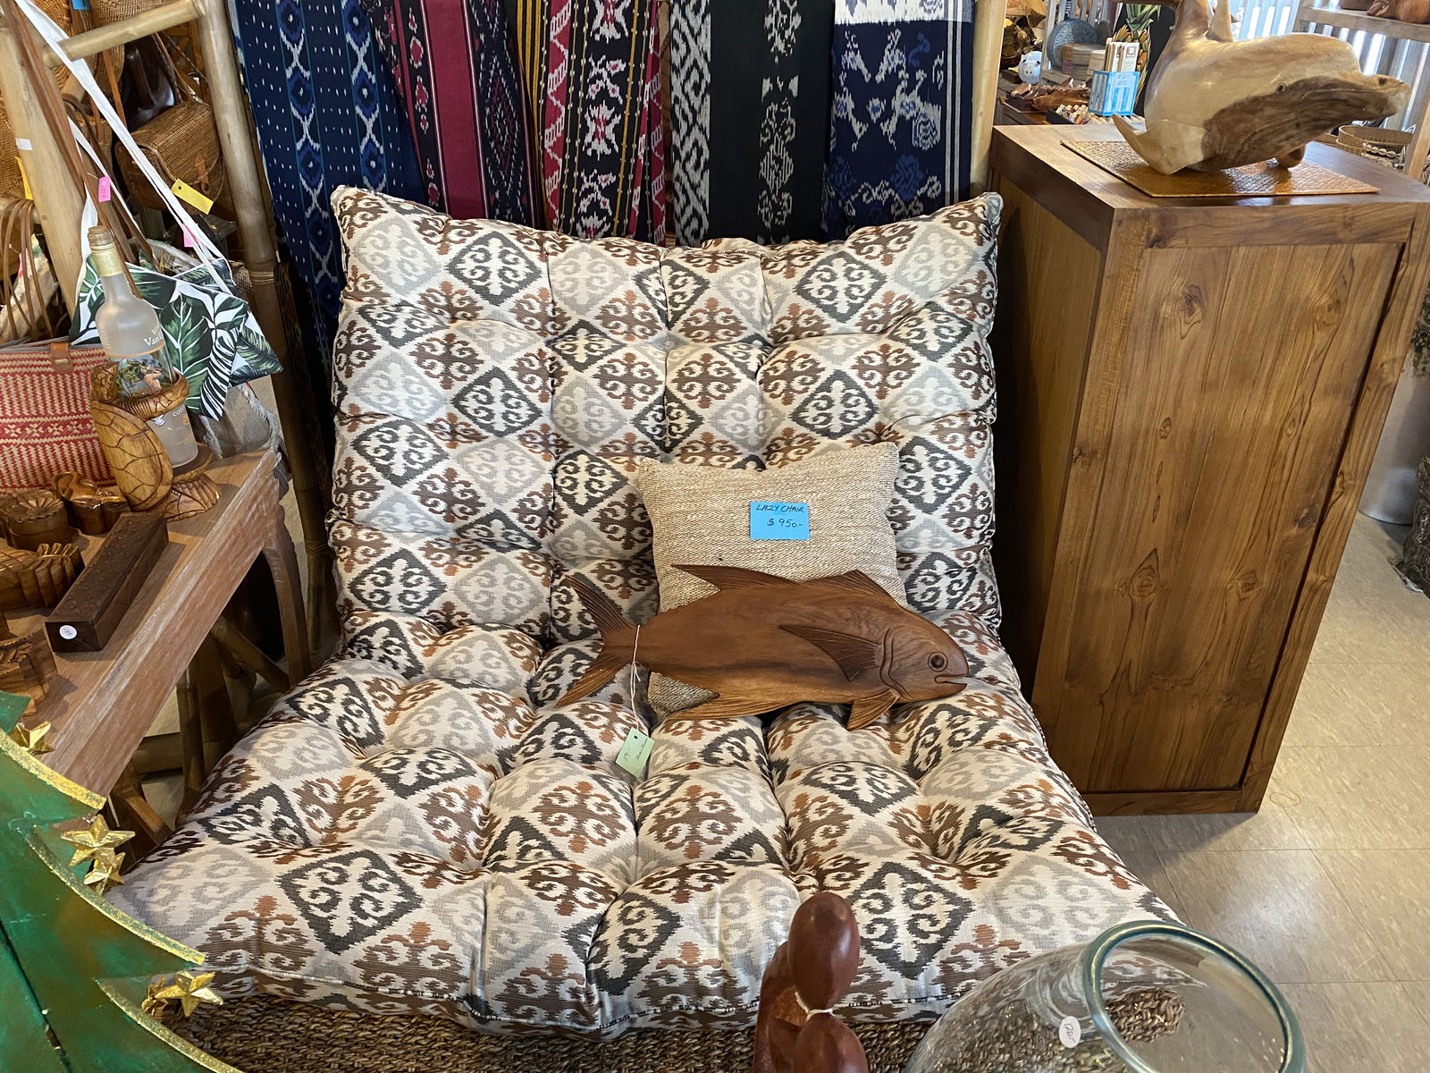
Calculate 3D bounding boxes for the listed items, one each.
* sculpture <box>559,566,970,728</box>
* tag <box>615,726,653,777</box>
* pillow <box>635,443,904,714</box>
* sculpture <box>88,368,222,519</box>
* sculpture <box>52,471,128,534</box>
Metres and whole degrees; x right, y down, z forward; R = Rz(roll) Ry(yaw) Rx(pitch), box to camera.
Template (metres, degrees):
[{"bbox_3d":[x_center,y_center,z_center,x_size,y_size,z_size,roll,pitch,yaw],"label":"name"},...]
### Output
[{"bbox_3d":[0.086,0.180,1.775,0.668,0.266,0.048,6,-13,0],"label":"sculpture"},{"bbox_3d":[-0.124,0.334,1.665,0.043,0.002,0.066,16,53,11],"label":"tag"},{"bbox_3d":[0.100,0.081,1.875,0.455,0.450,0.130,-3,-8,0],"label":"pillow"},{"bbox_3d":[-0.763,-0.147,1.450,0.155,0.192,0.195,-3,29,-6],"label":"sculpture"},{"bbox_3d":[-0.813,-0.049,1.401,0.093,0.066,0.060,-3,29,-6],"label":"sculpture"}]

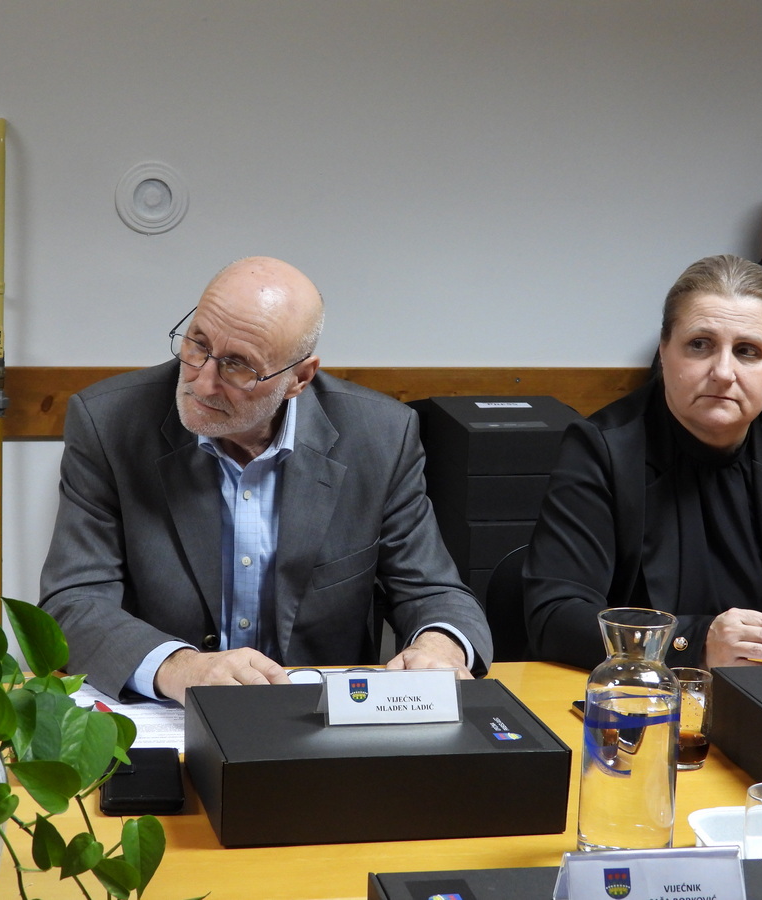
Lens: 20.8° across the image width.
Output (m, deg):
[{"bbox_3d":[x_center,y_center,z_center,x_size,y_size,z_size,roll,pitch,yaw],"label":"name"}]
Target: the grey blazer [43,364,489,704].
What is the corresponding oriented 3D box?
[{"bbox_3d":[-0.143,0.205,2.733,0.570,0.640,0.530,1,10,-6],"label":"grey blazer"}]

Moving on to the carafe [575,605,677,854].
[{"bbox_3d":[0.241,0.270,2.005,0.095,0.223,0.095,2,10,0],"label":"carafe"}]

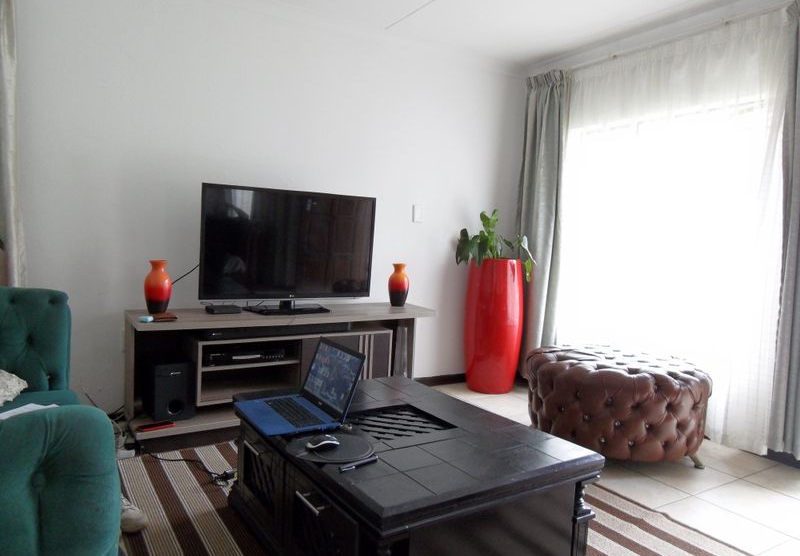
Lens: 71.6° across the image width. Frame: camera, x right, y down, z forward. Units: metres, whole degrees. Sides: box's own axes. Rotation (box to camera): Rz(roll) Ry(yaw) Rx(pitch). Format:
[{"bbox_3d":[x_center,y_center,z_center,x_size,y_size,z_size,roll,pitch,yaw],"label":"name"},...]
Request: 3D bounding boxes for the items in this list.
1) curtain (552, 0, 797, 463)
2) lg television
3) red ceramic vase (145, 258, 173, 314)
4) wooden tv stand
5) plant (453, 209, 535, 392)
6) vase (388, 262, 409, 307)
[{"bbox_3d":[1.564,-0.284,3.539,0.100,2.357,1.512,1,4,-32],"label":"curtain"},{"bbox_3d":[-0.631,-0.160,3.303,1.071,0.710,0.273,1,4,-32],"label":"lg television"},{"bbox_3d":[-1.296,0.047,2.978,0.150,0.292,0.150,1,4,-32],"label":"red ceramic vase"},{"bbox_3d":[-0.626,0.515,3.272,1.777,0.632,0.535,0,4,-34],"label":"wooden tv stand"},{"bbox_3d":[0.713,0.165,4.137,0.493,1.355,0.472,3,3,0],"label":"plant"},{"bbox_3d":[-0.006,0.045,3.792,0.147,0.296,0.147,3,3,0],"label":"vase"}]

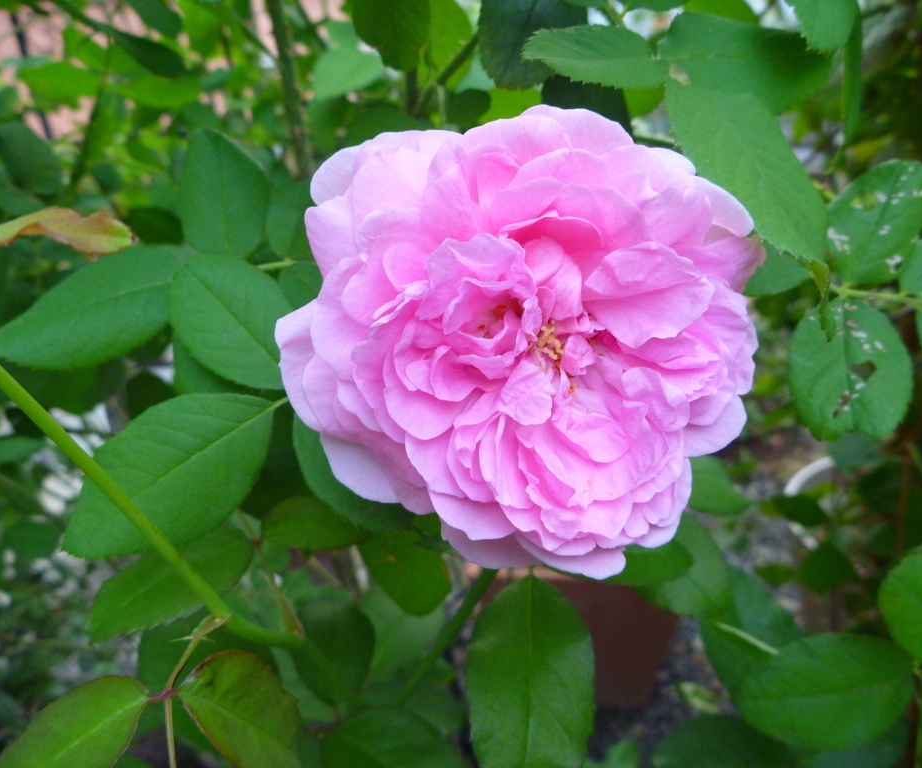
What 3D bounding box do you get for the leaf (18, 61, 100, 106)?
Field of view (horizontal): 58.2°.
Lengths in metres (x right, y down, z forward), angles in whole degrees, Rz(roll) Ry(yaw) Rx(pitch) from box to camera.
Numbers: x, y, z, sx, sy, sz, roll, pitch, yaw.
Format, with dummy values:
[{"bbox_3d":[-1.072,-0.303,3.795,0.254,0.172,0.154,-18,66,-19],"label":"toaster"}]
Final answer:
[{"bbox_3d":[-0.206,-0.156,0.425,0.038,0.009,0.026,2,59,-15],"label":"leaf"}]

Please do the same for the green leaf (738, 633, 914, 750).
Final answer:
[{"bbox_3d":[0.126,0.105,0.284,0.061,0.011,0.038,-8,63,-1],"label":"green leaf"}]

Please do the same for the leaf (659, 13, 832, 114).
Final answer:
[{"bbox_3d":[0.075,-0.083,0.215,0.055,0.010,0.032,-6,62,-22],"label":"leaf"}]

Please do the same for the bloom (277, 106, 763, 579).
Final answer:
[{"bbox_3d":[0.012,-0.008,0.178,0.099,0.095,0.055,-1,-7,-2],"label":"bloom"}]

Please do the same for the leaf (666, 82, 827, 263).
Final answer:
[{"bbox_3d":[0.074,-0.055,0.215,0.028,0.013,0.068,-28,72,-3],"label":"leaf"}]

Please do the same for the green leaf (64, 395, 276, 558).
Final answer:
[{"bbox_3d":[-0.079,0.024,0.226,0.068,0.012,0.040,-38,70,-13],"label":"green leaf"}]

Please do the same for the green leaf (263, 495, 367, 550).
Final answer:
[{"bbox_3d":[-0.046,0.046,0.267,0.033,0.006,0.023,7,47,-18],"label":"green leaf"}]

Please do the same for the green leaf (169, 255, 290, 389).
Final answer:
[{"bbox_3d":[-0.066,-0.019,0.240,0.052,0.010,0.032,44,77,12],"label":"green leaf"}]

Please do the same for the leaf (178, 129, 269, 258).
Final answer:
[{"bbox_3d":[-0.075,-0.059,0.255,0.028,0.007,0.050,-12,66,-4],"label":"leaf"}]

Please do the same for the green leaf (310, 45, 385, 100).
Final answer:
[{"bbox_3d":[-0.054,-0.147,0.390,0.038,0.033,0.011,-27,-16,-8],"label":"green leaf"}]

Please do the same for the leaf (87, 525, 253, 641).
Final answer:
[{"bbox_3d":[-0.085,0.058,0.244,0.049,0.008,0.026,-27,56,-14],"label":"leaf"}]

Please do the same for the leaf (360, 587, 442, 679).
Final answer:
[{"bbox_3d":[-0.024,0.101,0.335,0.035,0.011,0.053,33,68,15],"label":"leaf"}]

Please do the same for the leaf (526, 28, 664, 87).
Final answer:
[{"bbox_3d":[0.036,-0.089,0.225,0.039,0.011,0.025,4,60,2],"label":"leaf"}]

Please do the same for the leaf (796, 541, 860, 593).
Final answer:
[{"bbox_3d":[0.204,0.102,0.460,0.035,0.010,0.029,-8,60,-5],"label":"leaf"}]

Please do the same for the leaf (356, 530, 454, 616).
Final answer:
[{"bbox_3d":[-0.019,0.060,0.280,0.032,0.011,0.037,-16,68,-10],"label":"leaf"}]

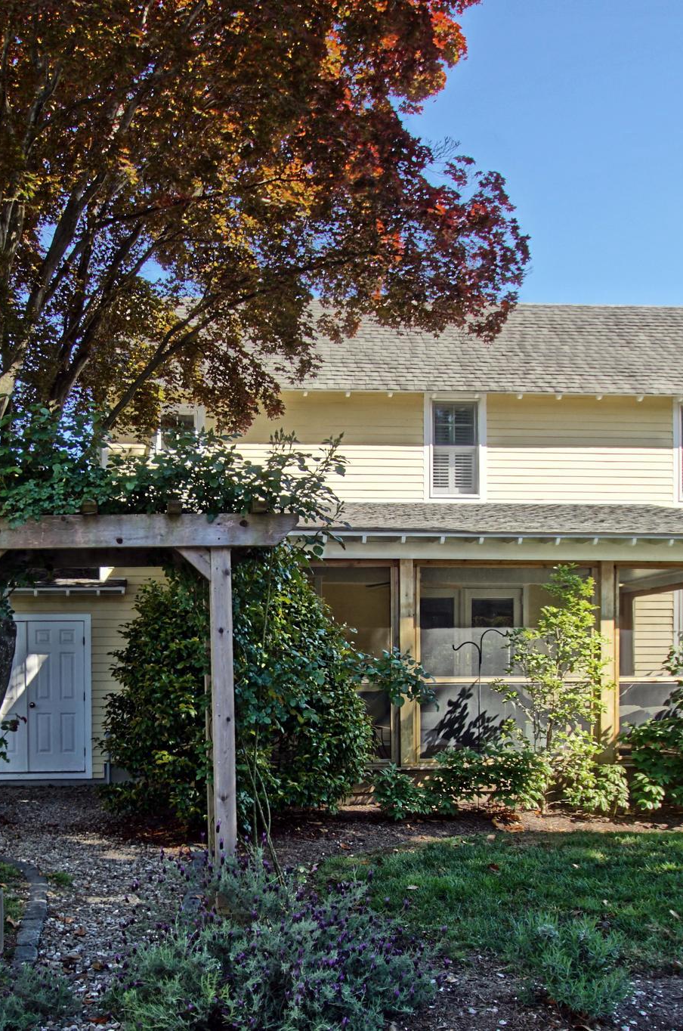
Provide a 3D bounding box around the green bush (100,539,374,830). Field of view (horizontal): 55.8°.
[{"bbox_3d":[-0.880,1.440,5.650,2.200,2.400,2.000,0,-5,0],"label":"green bush"}]

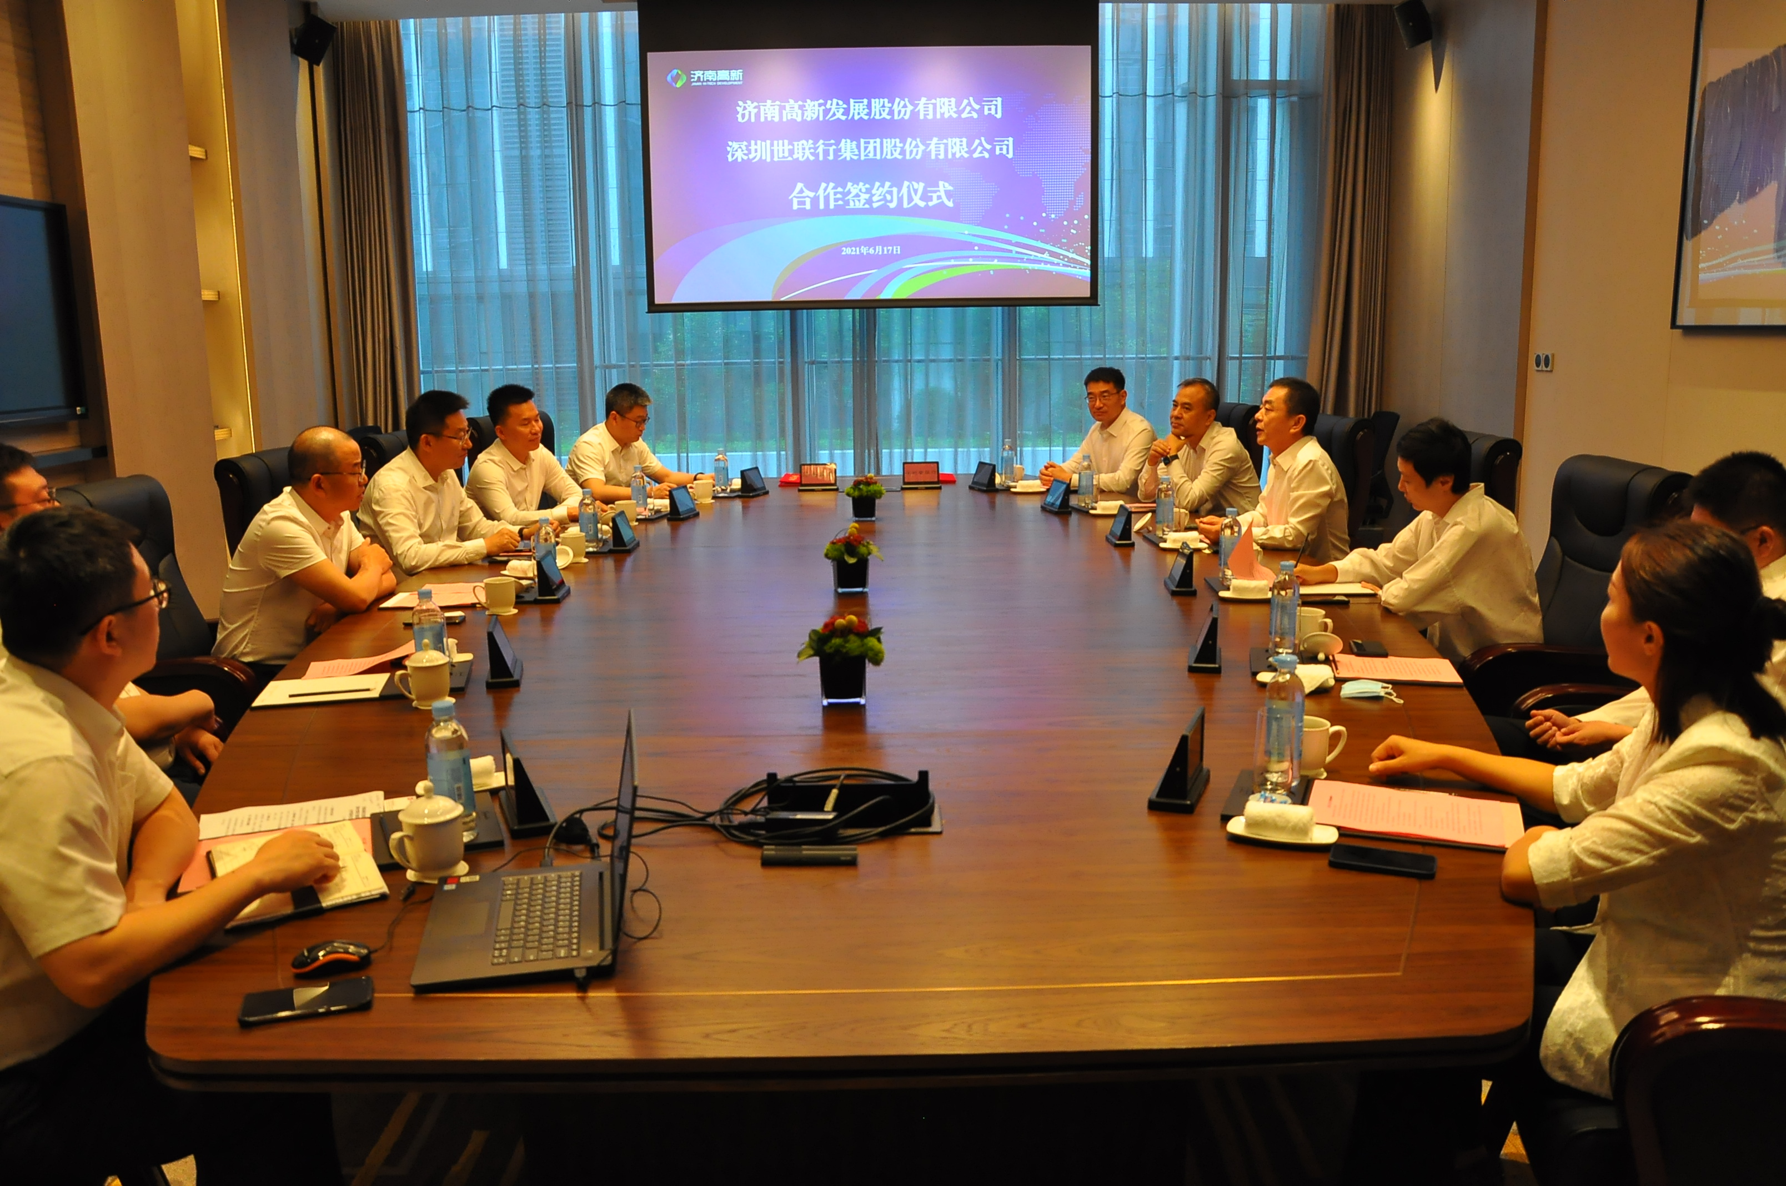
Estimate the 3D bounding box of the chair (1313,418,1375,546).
[{"bbox_3d":[1.528,-0.103,5.333,0.700,1.160,0.660,-3,11,-11],"label":"chair"}]

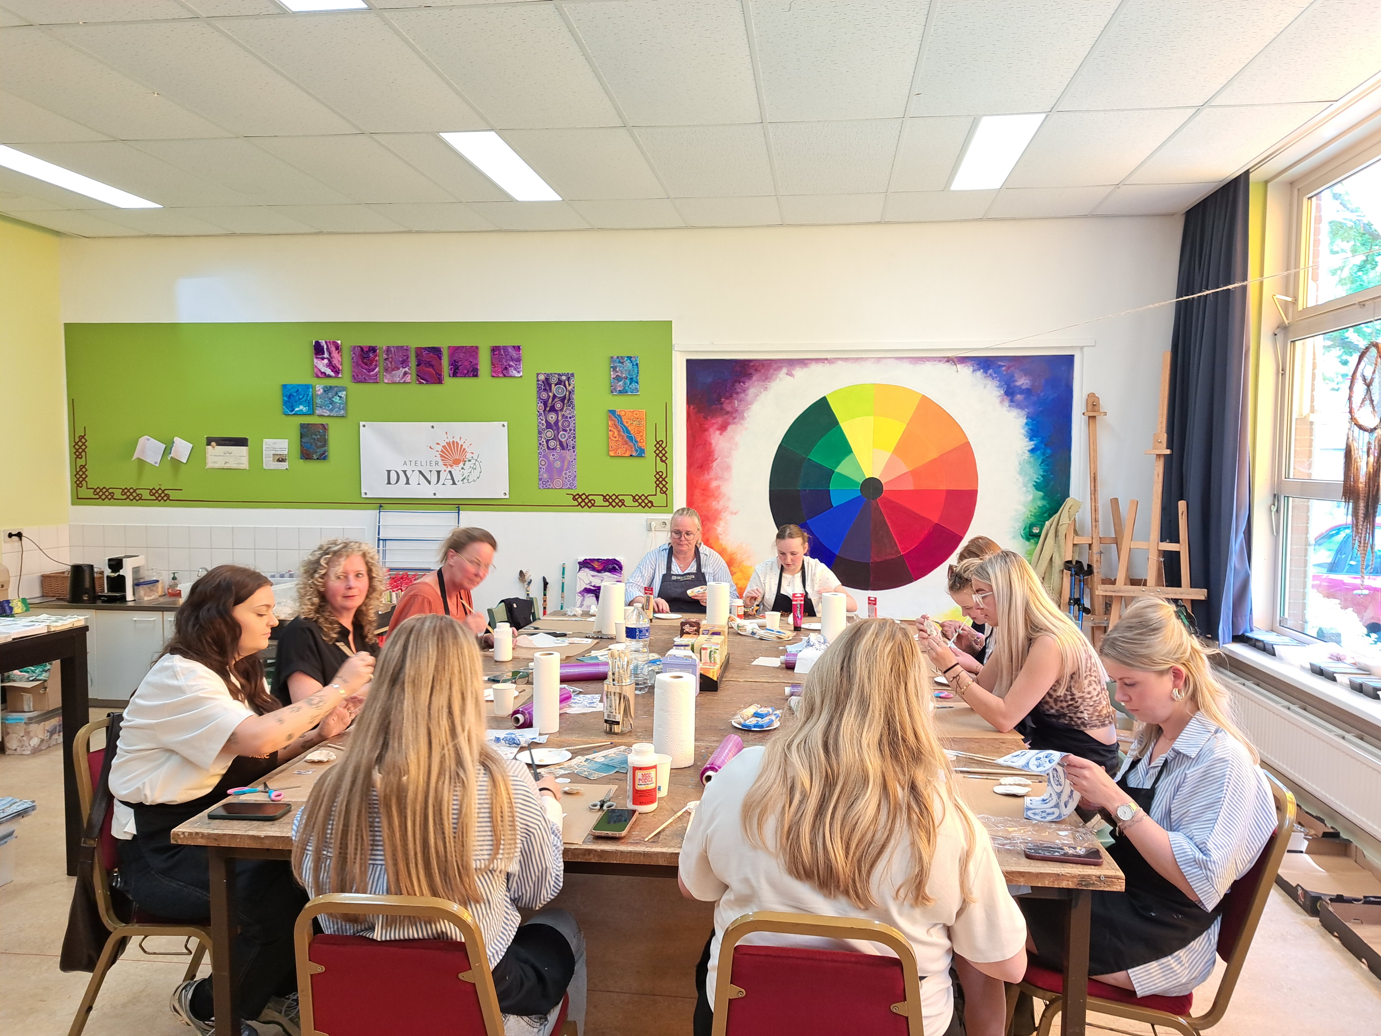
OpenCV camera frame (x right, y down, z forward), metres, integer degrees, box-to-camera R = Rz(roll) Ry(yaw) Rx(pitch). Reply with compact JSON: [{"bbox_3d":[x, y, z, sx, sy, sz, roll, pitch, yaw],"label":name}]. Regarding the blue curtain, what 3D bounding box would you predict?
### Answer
[{"bbox_3d":[2.811,-0.567,5.219,0.190,2.360,0.920,1,4,7],"label":"blue curtain"}]

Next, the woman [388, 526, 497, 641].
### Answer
[{"bbox_3d":[-1.070,0.691,4.378,0.730,1.290,0.520,3,4,27],"label":"woman"}]

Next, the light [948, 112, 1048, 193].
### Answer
[{"bbox_3d":[1.437,-1.722,4.548,0.280,0.060,1.170,1,4,7],"label":"light"}]

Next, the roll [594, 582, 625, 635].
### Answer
[{"bbox_3d":[-0.397,0.443,4.720,0.130,0.245,0.120,1,4,7],"label":"roll"}]

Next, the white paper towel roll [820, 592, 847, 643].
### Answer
[{"bbox_3d":[0.665,0.474,4.434,0.113,0.240,0.113,1,4,7],"label":"white paper towel roll"}]

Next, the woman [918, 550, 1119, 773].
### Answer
[{"bbox_3d":[1.116,0.778,3.265,0.740,1.315,0.520,1,4,12],"label":"woman"}]

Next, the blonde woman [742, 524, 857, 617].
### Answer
[{"bbox_3d":[0.612,0.657,5.393,0.610,1.250,0.720,1,4,12],"label":"blonde woman"}]

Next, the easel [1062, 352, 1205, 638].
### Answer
[{"bbox_3d":[2.387,0.210,5.165,0.680,2.210,0.650,2,4,18],"label":"easel"}]

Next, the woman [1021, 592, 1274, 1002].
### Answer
[{"bbox_3d":[1.034,0.850,2.351,0.710,1.298,0.500,1,4,7],"label":"woman"}]

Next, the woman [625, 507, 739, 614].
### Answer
[{"bbox_3d":[-0.050,0.606,5.525,0.620,1.320,0.720,1,4,4],"label":"woman"}]

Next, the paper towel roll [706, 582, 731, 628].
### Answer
[{"bbox_3d":[0.137,0.446,4.763,0.113,0.240,0.113,1,4,7],"label":"paper towel roll"}]

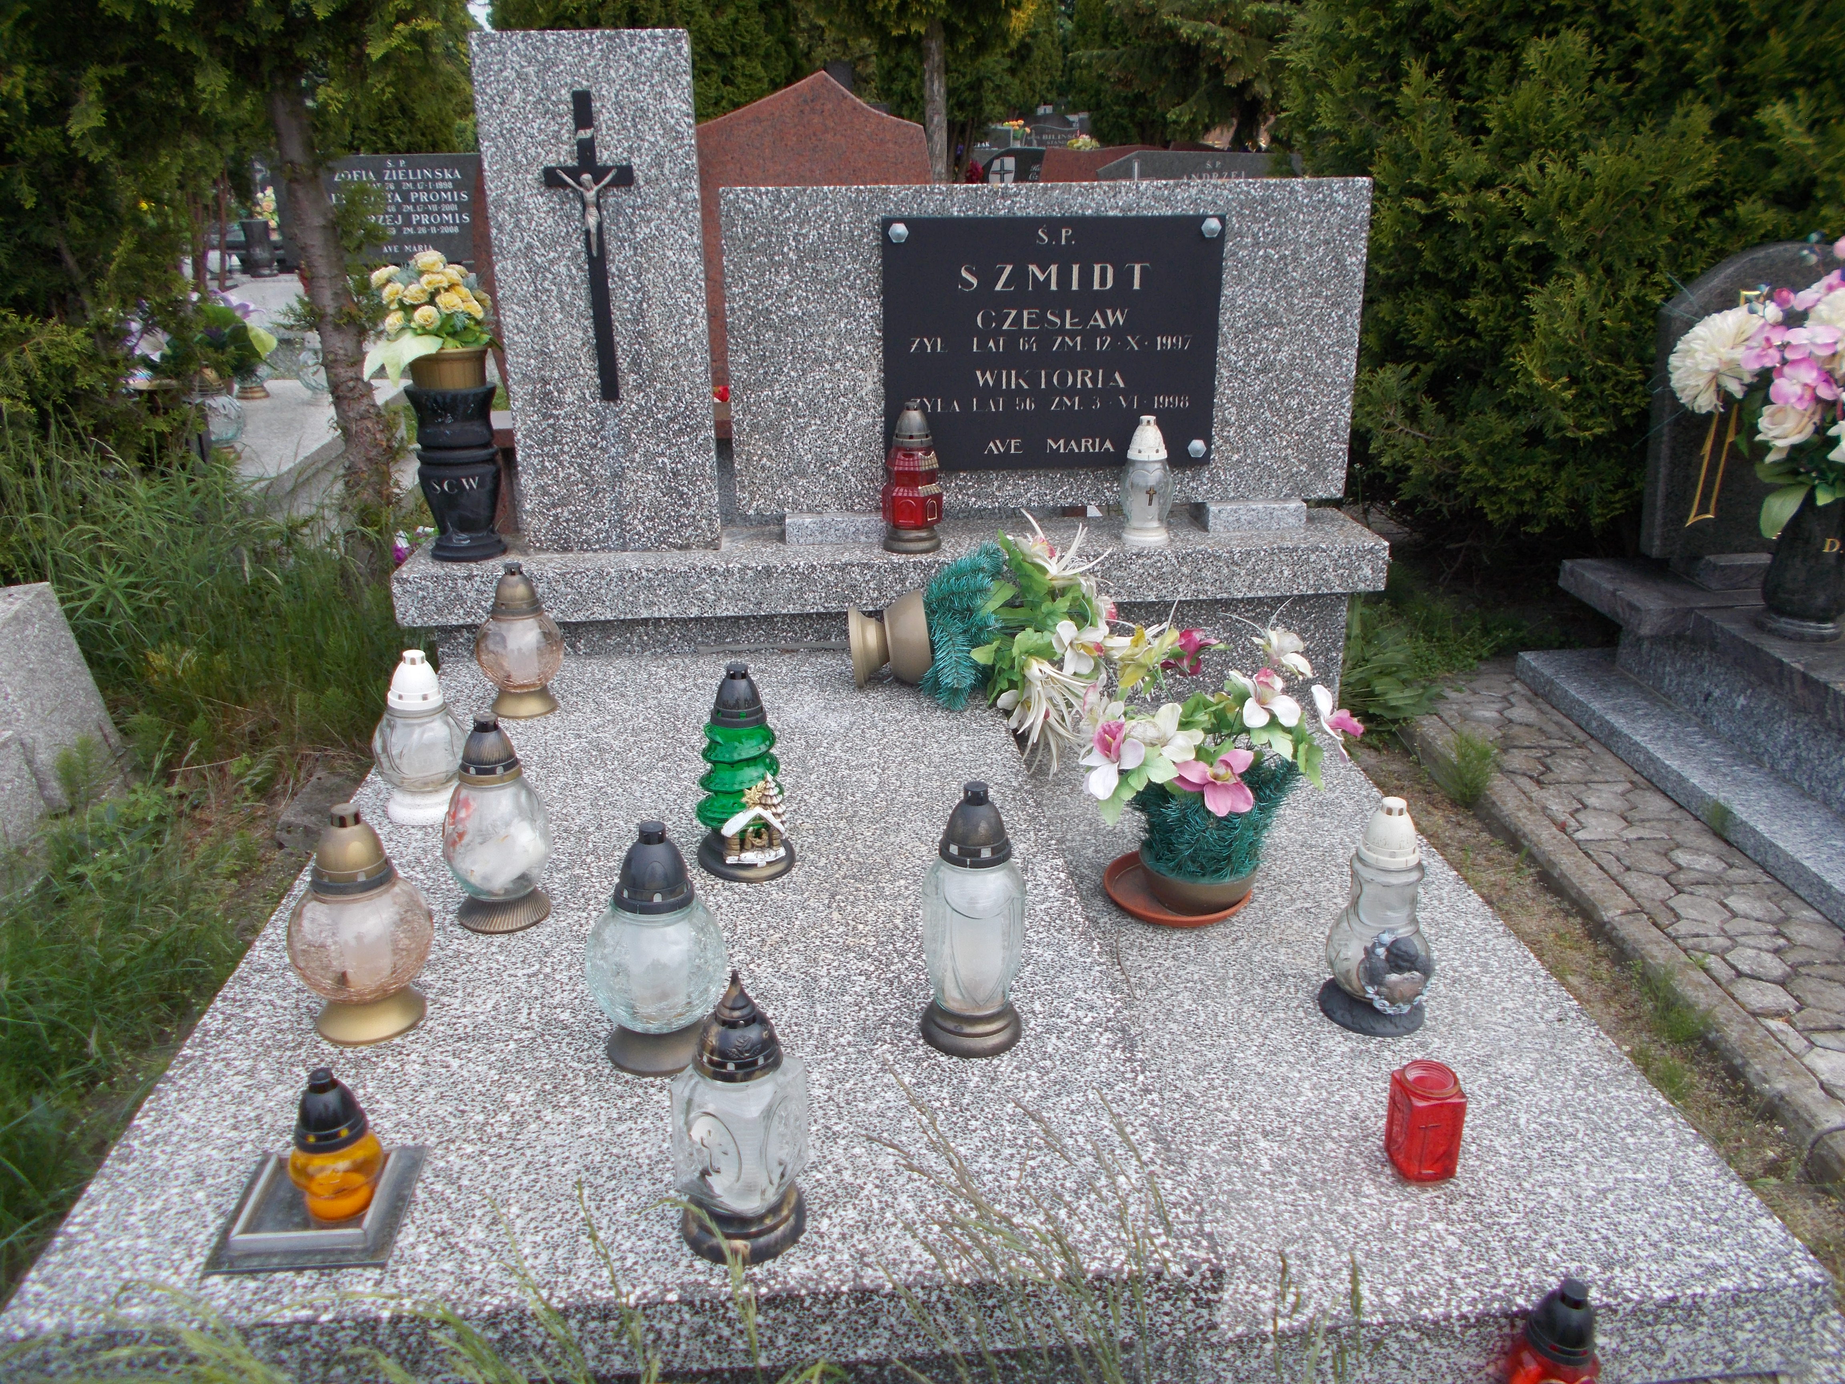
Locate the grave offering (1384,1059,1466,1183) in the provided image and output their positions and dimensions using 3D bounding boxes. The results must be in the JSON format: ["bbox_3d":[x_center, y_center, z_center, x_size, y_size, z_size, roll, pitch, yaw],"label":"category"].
[{"bbox_3d":[0.603,0.504,1.654,0.074,0.126,0.074,-2,20,-4],"label":"grave offering"}]

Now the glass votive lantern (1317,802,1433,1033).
[{"bbox_3d":[0.676,0.319,2.019,0.157,0.337,0.165,-2,21,-4],"label":"glass votive lantern"}]

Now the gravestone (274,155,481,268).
[{"bbox_3d":[-2.945,-2.732,7.846,1.303,0.586,0.100,-2,21,-4],"label":"gravestone"}]

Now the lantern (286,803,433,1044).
[{"bbox_3d":[-0.670,0.264,1.636,0.157,0.270,0.157,-2,21,-4],"label":"lantern"}]

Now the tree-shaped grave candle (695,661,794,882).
[{"bbox_3d":[-0.260,0.107,1.976,0.141,0.303,0.136,-7,21,-19],"label":"tree-shaped grave candle"}]

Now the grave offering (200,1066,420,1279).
[{"bbox_3d":[-0.595,0.432,1.346,0.164,0.163,0.168,-2,21,-4],"label":"grave offering"}]

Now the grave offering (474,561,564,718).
[{"bbox_3d":[-0.754,-0.102,2.580,0.151,0.271,0.151,-2,21,-4],"label":"grave offering"}]

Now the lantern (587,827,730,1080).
[{"bbox_3d":[-0.306,0.279,1.554,0.161,0.291,0.161,-2,20,-4],"label":"lantern"}]

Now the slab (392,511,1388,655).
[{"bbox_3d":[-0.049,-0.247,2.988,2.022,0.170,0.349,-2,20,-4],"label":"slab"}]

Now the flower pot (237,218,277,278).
[{"bbox_3d":[-3.648,-2.435,7.600,0.175,0.310,0.175,-6,21,-15],"label":"flower pot"}]

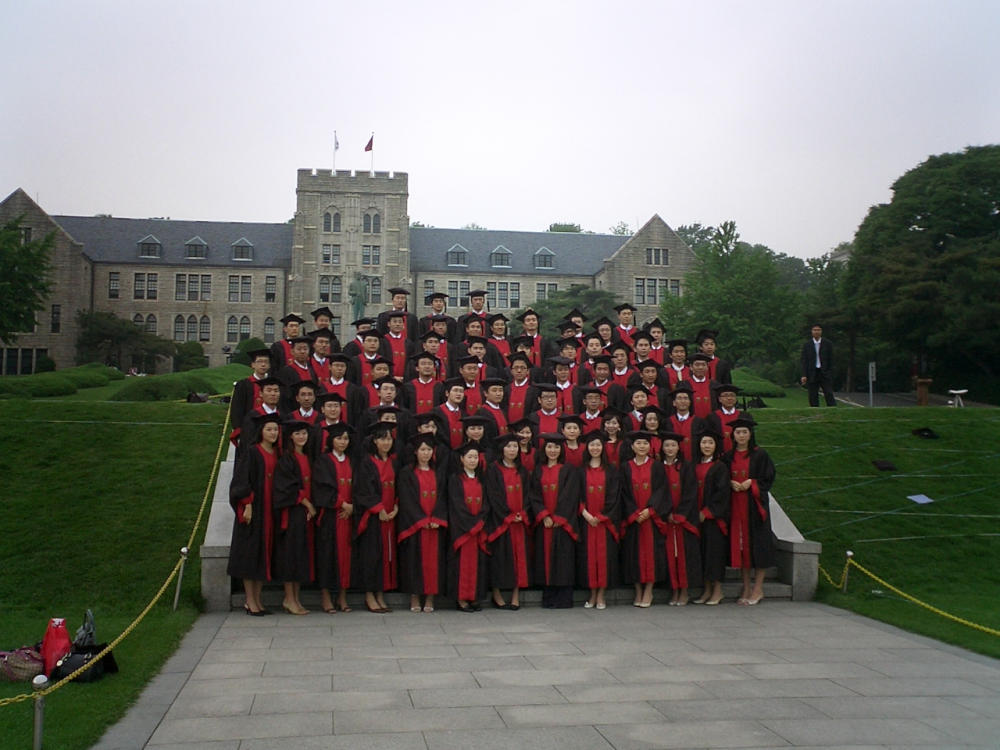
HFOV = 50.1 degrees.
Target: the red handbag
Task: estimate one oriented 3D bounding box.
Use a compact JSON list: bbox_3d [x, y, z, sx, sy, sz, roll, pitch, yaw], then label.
[{"bbox_3d":[-2.879,1.768,6.955,0.220,0.362,0.150,2,-5,-20],"label":"red handbag"}]

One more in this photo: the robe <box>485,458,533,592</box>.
[{"bbox_3d":[0.081,1.426,10.182,0.470,1.219,0.330,2,-5,-20],"label":"robe"}]

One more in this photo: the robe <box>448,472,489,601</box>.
[{"bbox_3d":[-0.300,1.540,10.148,0.470,1.224,0.360,1,-4,-15],"label":"robe"}]

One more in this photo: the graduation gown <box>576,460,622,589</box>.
[{"bbox_3d":[0.949,1.449,10.258,0.460,1.195,0.350,0,-4,2],"label":"graduation gown"}]

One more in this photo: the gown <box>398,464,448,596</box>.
[{"bbox_3d":[-0.735,1.447,10.092,0.520,1.237,0.380,1,-4,-13],"label":"gown"}]

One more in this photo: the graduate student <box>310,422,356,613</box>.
[{"bbox_3d":[-1.569,1.322,10.009,0.490,1.753,0.400,3,-5,-34],"label":"graduate student"}]

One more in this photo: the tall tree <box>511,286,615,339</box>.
[{"bbox_3d":[4.412,-2.964,71.776,8.000,6.279,7.000,1,-4,-9],"label":"tall tree"}]

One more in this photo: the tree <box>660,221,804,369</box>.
[{"bbox_3d":[9.136,-2.967,42.000,5.600,6.200,5.400,0,-4,0],"label":"tree"}]

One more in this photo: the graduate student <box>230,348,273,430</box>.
[{"bbox_3d":[-2.729,0.617,11.932,0.520,1.790,0.360,2,-5,-18],"label":"graduate student"}]

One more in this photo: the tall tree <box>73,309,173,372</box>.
[{"bbox_3d":[-28.653,-2.589,81.828,8.200,4.808,7.000,1,-4,-9],"label":"tall tree"}]

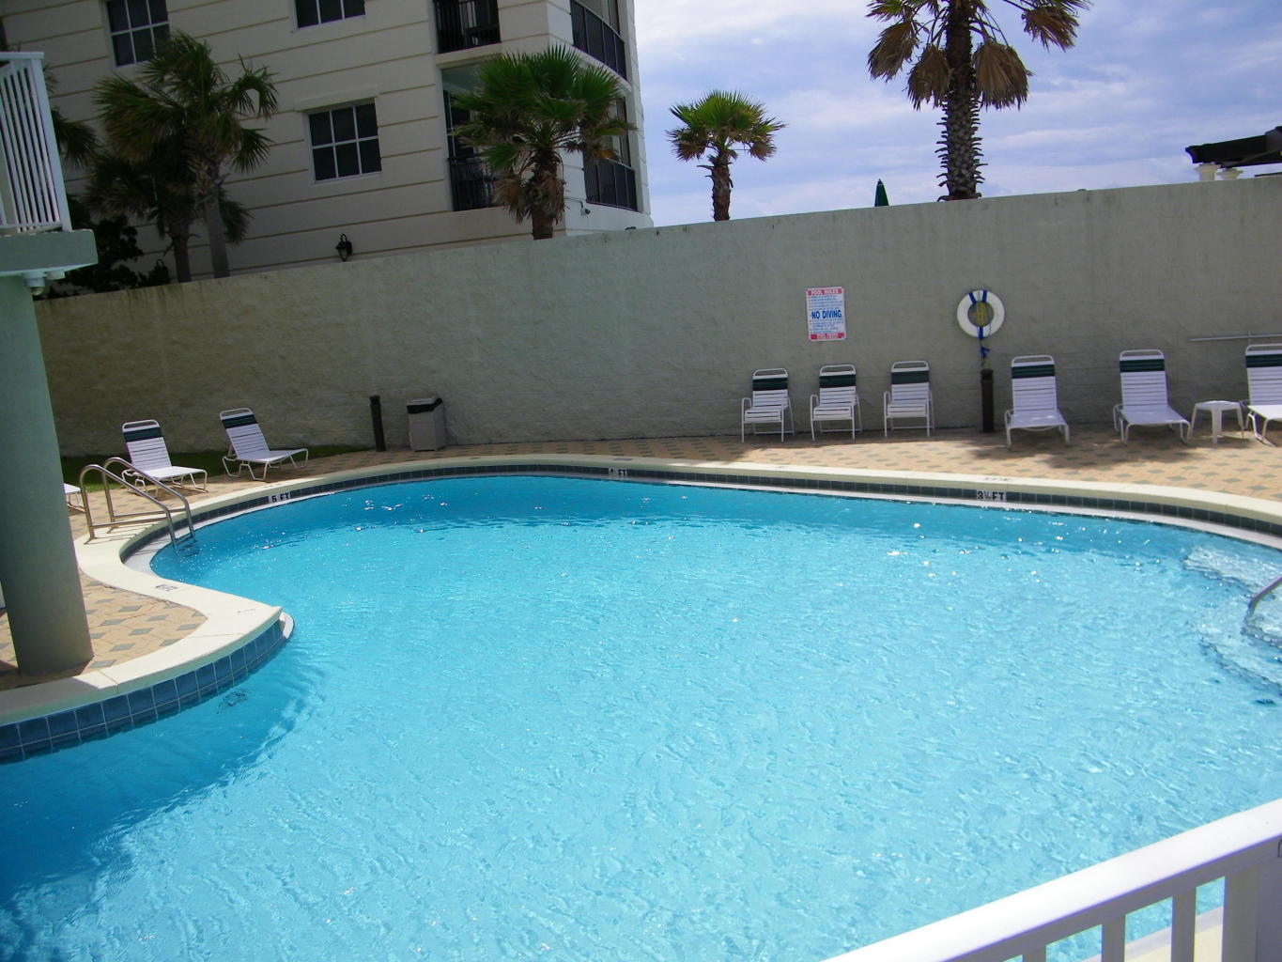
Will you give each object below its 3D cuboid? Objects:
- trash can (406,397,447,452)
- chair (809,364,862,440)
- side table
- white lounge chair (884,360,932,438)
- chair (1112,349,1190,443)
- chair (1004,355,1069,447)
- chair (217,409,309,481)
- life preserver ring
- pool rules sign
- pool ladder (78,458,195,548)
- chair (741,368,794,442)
[{"bbox_3d":[-3.324,-0.864,16.185,0.460,0.760,0.430,-1,11,21],"label":"trash can"},{"bbox_3d":[2.620,-1.056,13.926,0.580,0.930,0.650,-1,11,22],"label":"chair"},{"bbox_3d":[6.366,-0.658,11.481,0.430,0.390,0.430,-7,11,-14],"label":"side table"},{"bbox_3d":[3.515,-1.076,13.612,0.580,0.930,0.650,-1,11,22],"label":"white lounge chair"},{"bbox_3d":[5.869,-0.984,11.972,0.640,0.940,1.531,-1,11,20],"label":"chair"},{"bbox_3d":[4.740,-0.975,12.450,0.640,0.940,1.549,-1,11,19],"label":"chair"},{"bbox_3d":[-5.499,-0.573,15.128,1.552,0.940,0.640,4,14,42],"label":"chair"},{"bbox_3d":[4.413,-2.168,13.479,0.600,0.610,0.100,-1,11,20],"label":"life preserver ring"},{"bbox_3d":[2.536,-2.280,14.174,0.500,0.680,0.020,-1,11,20],"label":"pool rules sign"},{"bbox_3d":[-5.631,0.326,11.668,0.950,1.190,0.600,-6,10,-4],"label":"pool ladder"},{"bbox_3d":[1.739,-1.041,14.266,0.580,0.930,0.650,0,11,24],"label":"chair"}]

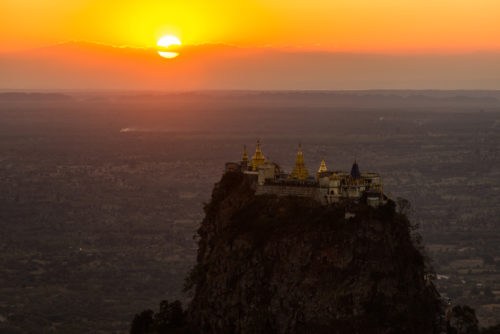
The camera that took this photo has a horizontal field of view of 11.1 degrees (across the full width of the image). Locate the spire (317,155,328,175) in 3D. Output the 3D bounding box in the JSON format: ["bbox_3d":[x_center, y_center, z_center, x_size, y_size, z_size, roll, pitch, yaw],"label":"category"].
[{"bbox_3d":[33.842,-0.700,1200.000,5.400,8.500,5.400,0,2,9],"label":"spire"}]

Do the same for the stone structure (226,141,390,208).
[{"bbox_3d":[25.906,3.034,1200.000,70.000,29.500,42.000,0,2,9],"label":"stone structure"}]

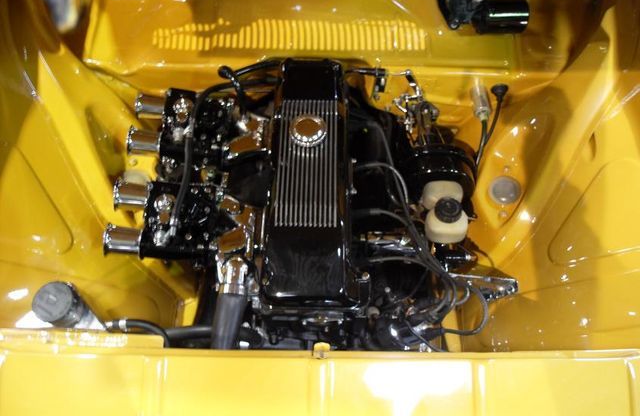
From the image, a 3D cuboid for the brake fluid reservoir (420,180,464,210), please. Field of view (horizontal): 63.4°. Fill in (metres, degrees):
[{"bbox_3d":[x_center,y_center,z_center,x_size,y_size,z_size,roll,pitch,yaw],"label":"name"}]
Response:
[{"bbox_3d":[0.232,-0.024,0.980,0.075,0.050,0.055,0,60,0],"label":"brake fluid reservoir"}]

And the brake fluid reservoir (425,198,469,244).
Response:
[{"bbox_3d":[0.230,0.023,0.940,0.074,0.080,0.058,0,60,0],"label":"brake fluid reservoir"}]

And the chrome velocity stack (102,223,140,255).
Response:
[{"bbox_3d":[-0.344,0.058,0.905,0.056,0.056,0.056,4,63,-8],"label":"chrome velocity stack"}]

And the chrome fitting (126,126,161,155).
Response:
[{"bbox_3d":[-0.336,-0.124,0.993,0.056,0.058,0.058,5,59,-10],"label":"chrome fitting"}]

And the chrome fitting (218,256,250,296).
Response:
[{"bbox_3d":[-0.139,0.109,0.835,0.050,0.045,0.053,0,71,0],"label":"chrome fitting"}]

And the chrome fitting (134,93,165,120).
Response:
[{"bbox_3d":[-0.337,-0.202,1.039,0.056,0.058,0.058,5,59,-10],"label":"chrome fitting"}]

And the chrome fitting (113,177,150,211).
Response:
[{"bbox_3d":[-0.335,-0.020,0.930,0.056,0.058,0.058,5,59,-10],"label":"chrome fitting"}]

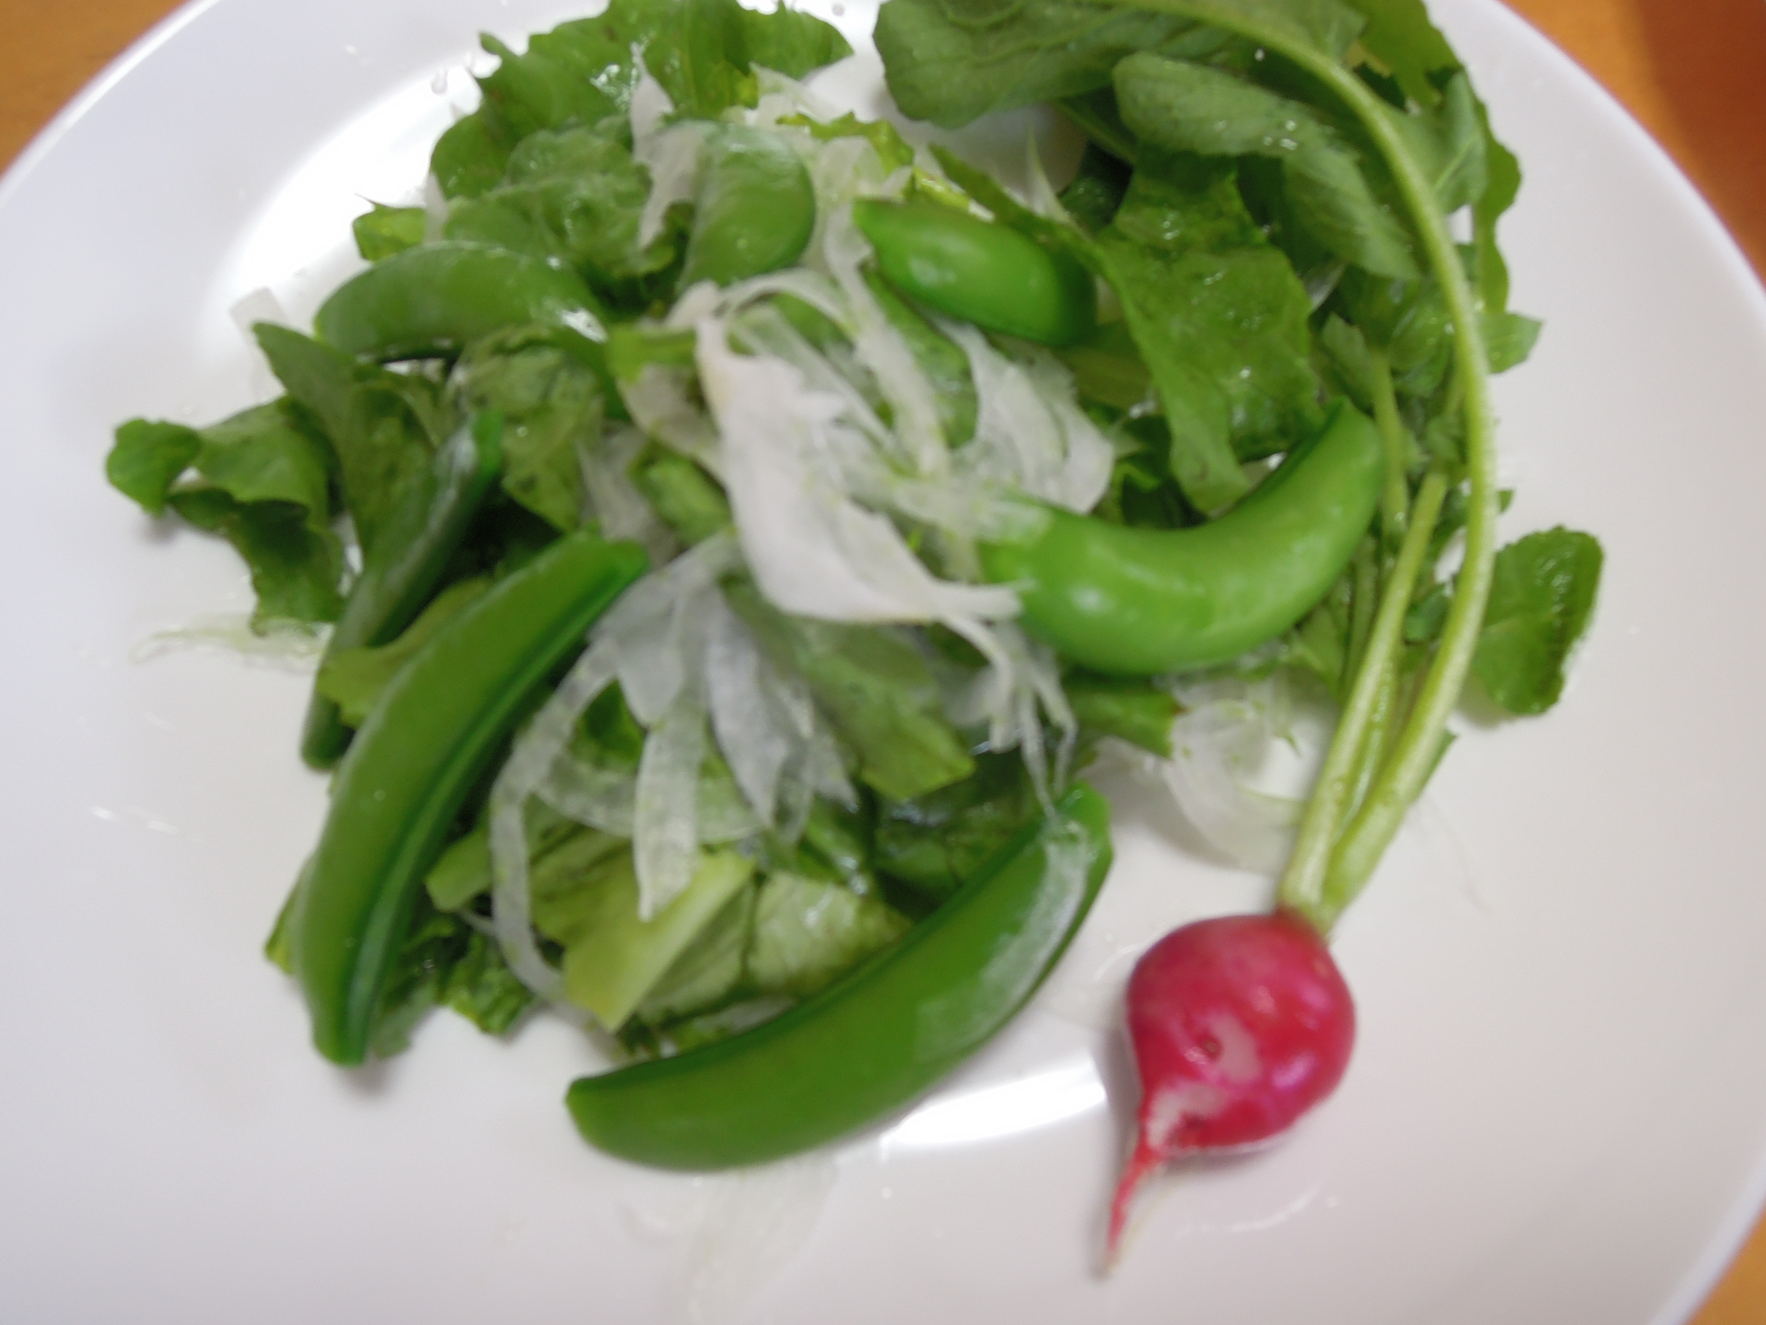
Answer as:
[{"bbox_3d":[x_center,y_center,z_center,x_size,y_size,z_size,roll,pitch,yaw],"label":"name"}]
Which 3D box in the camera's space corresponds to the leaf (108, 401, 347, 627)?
[{"bbox_3d":[-0.089,-0.022,0.167,0.035,0.016,0.024,10,69,3],"label":"leaf"}]

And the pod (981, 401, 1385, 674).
[{"bbox_3d":[0.039,-0.015,0.150,0.052,0.017,0.030,-11,70,-5],"label":"pod"}]

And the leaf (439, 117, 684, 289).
[{"bbox_3d":[-0.045,-0.063,0.170,0.034,0.016,0.024,2,69,0],"label":"leaf"}]

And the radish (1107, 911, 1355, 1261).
[{"bbox_3d":[0.038,0.048,0.141,0.027,0.027,0.046,31,79,11],"label":"radish"}]

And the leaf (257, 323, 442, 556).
[{"bbox_3d":[-0.072,-0.030,0.164,0.019,0.014,0.042,-28,72,-11],"label":"leaf"}]

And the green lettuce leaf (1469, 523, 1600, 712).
[{"bbox_3d":[0.087,-0.006,0.164,0.017,0.008,0.029,20,70,7],"label":"green lettuce leaf"}]

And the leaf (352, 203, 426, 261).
[{"bbox_3d":[-0.072,-0.065,0.183,0.014,0.010,0.010,-9,69,-4],"label":"leaf"}]

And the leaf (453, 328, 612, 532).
[{"bbox_3d":[-0.045,-0.031,0.159,0.019,0.014,0.033,-15,70,-6],"label":"leaf"}]

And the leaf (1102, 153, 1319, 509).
[{"bbox_3d":[0.042,-0.047,0.168,0.024,0.014,0.060,-4,69,-2],"label":"leaf"}]

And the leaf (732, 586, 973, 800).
[{"bbox_3d":[-0.005,0.003,0.146,0.018,0.014,0.032,-41,75,-15],"label":"leaf"}]

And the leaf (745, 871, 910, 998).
[{"bbox_3d":[-0.006,0.033,0.147,0.022,0.010,0.016,-6,69,-3],"label":"leaf"}]

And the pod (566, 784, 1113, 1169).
[{"bbox_3d":[-0.001,0.041,0.145,0.072,0.015,0.026,-24,71,-9],"label":"pod"}]

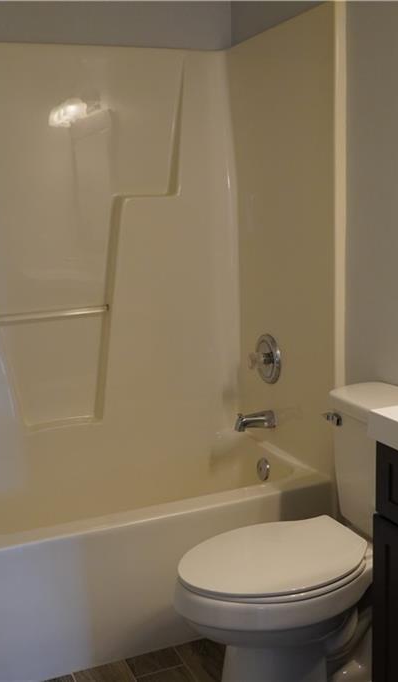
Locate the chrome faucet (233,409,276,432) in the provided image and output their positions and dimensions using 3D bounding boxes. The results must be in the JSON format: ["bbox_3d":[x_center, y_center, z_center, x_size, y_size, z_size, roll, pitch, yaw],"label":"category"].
[{"bbox_3d":[0.202,0.289,2.756,0.143,0.072,0.057,-7,11,-22],"label":"chrome faucet"}]

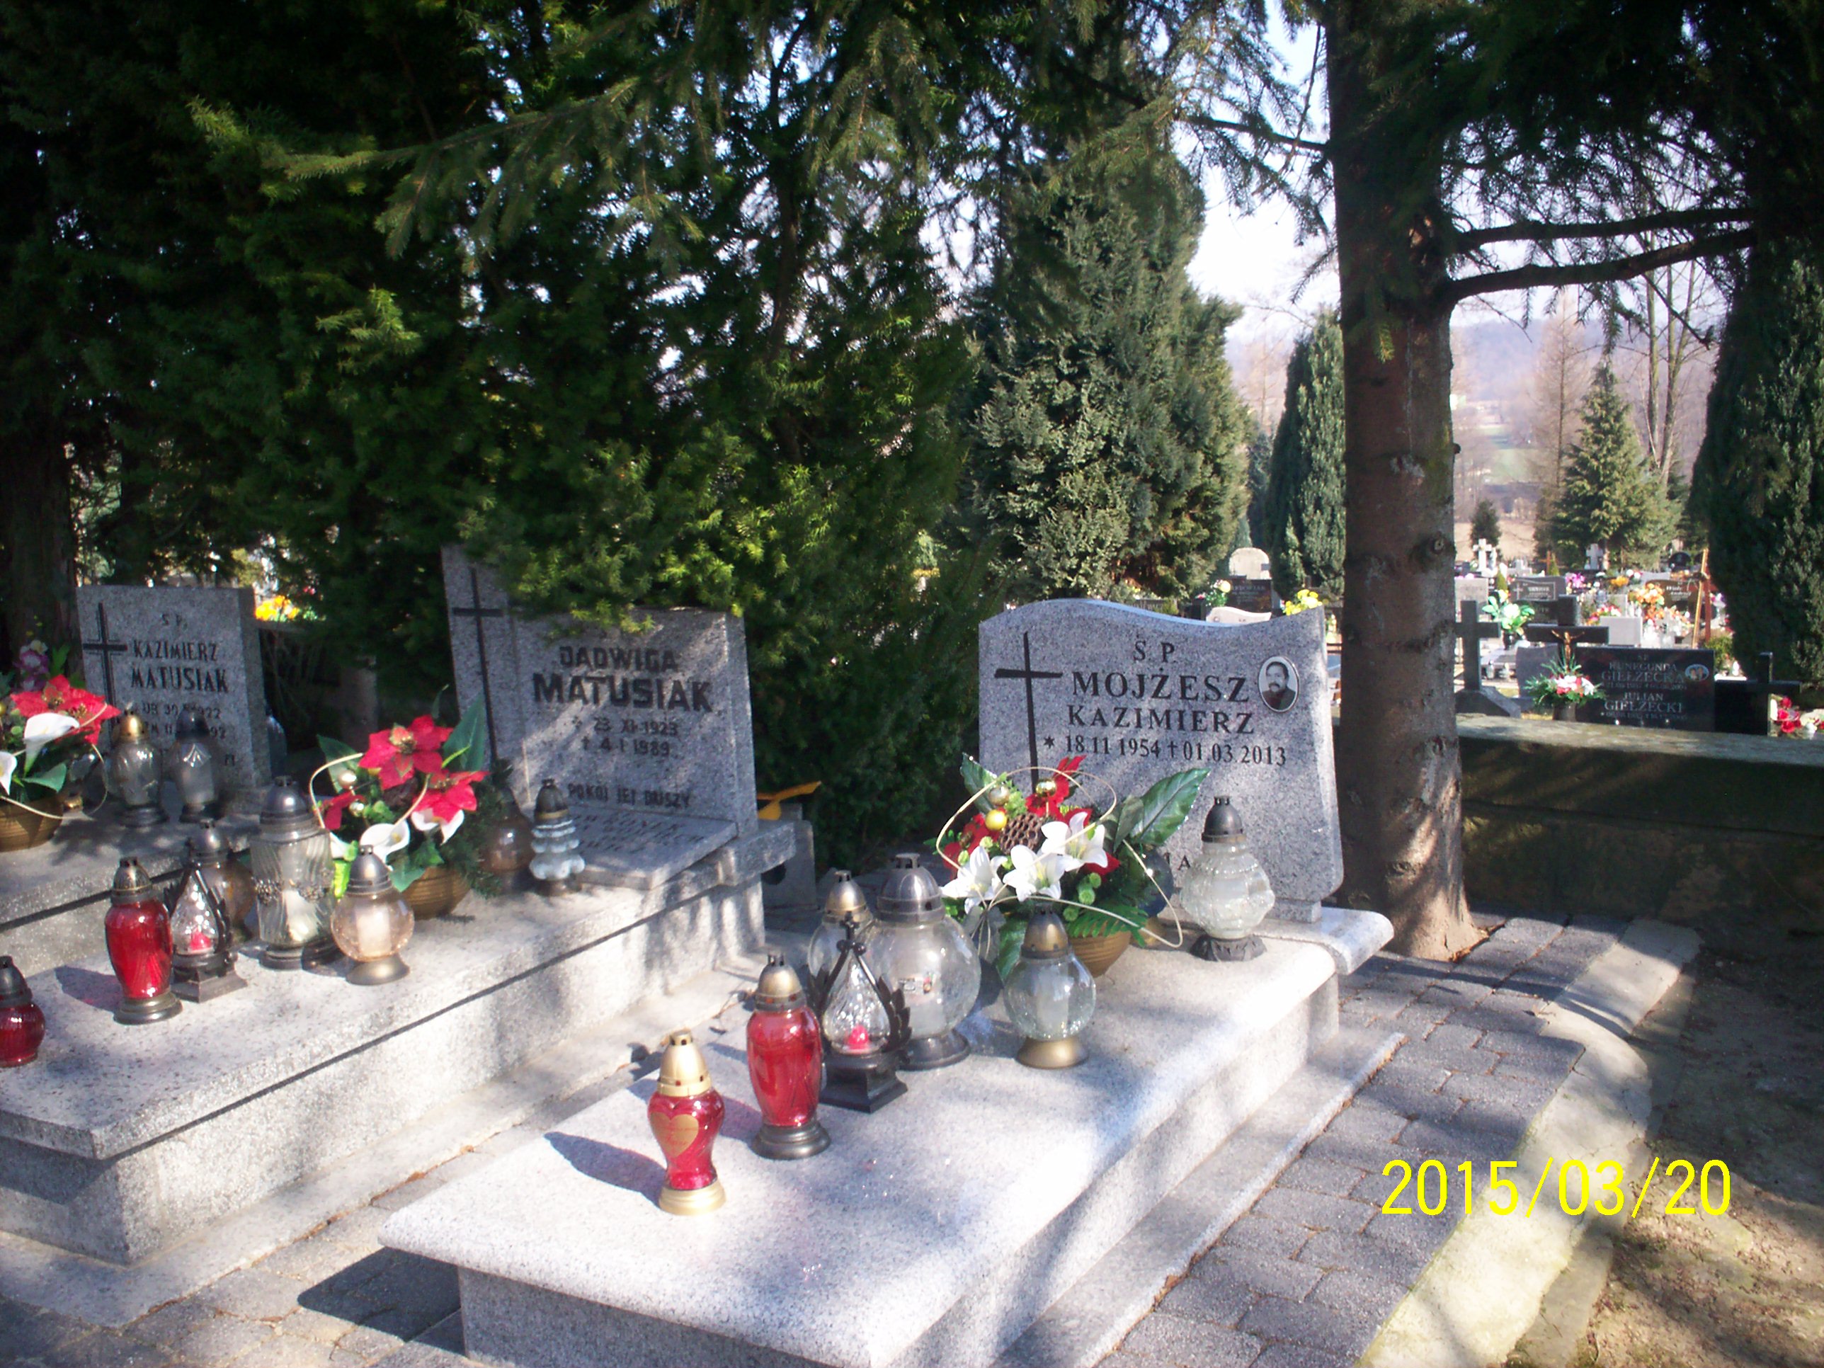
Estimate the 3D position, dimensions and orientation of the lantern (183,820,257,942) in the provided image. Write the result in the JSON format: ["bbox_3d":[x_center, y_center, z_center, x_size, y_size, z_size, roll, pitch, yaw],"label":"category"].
[{"bbox_3d":[-1.521,0.427,4.157,0.166,0.263,0.166,2,10,31],"label":"lantern"}]

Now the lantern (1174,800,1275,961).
[{"bbox_3d":[0.648,0.396,3.941,0.195,0.325,0.195,1,8,31],"label":"lantern"}]

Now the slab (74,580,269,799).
[{"bbox_3d":[-2.164,0.002,5.566,0.723,0.586,0.068,2,10,31],"label":"slab"}]

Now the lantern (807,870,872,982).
[{"bbox_3d":[-0.121,0.499,3.671,0.162,0.275,0.162,-3,9,0],"label":"lantern"}]

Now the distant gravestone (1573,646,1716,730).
[{"bbox_3d":[4.638,0.041,12.000,0.860,0.600,0.130,1,8,31],"label":"distant gravestone"}]

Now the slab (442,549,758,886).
[{"bbox_3d":[-0.965,0.044,4.928,0.950,0.770,0.530,1,8,31],"label":"slab"}]

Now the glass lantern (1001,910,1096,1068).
[{"bbox_3d":[0.243,0.533,3.366,0.164,0.264,0.164,-3,9,0],"label":"glass lantern"}]

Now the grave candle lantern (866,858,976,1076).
[{"bbox_3d":[0.022,0.485,3.382,0.205,0.375,0.205,-3,7,0],"label":"grave candle lantern"}]

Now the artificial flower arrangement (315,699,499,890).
[{"bbox_3d":[-1.143,0.267,4.274,0.410,0.450,0.350,2,10,31],"label":"artificial flower arrangement"}]

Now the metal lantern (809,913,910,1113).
[{"bbox_3d":[-0.099,0.546,3.212,0.135,0.318,0.123,1,8,31],"label":"metal lantern"}]

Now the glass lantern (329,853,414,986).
[{"bbox_3d":[-1.102,0.472,3.870,0.163,0.261,0.163,1,8,31],"label":"glass lantern"}]

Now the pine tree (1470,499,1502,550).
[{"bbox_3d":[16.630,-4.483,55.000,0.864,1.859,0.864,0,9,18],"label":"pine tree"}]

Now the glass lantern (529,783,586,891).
[{"bbox_3d":[-0.832,0.350,4.417,0.129,0.258,0.129,-3,9,0],"label":"glass lantern"}]

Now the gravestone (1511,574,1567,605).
[{"bbox_3d":[9.265,-1.336,28.000,0.820,0.600,0.150,1,8,31],"label":"gravestone"}]

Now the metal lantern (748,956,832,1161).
[{"bbox_3d":[-0.203,0.588,3.027,0.128,0.311,0.128,-3,9,0],"label":"metal lantern"}]

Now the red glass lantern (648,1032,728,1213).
[{"bbox_3d":[-0.338,0.648,2.835,0.116,0.266,0.116,-1,9,11],"label":"red glass lantern"}]

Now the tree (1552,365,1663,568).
[{"bbox_3d":[16.513,-5.189,45.000,2.700,4.900,2.700,1,8,31],"label":"tree"}]

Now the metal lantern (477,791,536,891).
[{"bbox_3d":[-0.963,0.366,4.522,0.140,0.244,0.140,1,8,31],"label":"metal lantern"}]

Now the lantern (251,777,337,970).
[{"bbox_3d":[-1.308,0.393,3.993,0.165,0.402,0.165,1,8,31],"label":"lantern"}]

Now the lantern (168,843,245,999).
[{"bbox_3d":[-1.421,0.458,3.765,0.195,0.315,0.125,2,11,31],"label":"lantern"}]

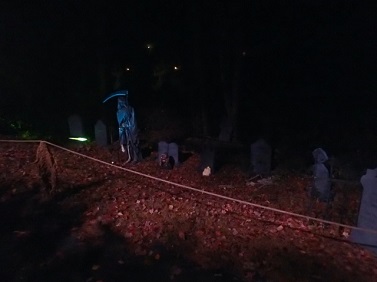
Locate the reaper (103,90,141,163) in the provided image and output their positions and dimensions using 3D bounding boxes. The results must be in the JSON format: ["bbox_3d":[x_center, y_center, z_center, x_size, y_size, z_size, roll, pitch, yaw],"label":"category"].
[{"bbox_3d":[-1.847,-0.392,7.500,0.850,1.950,0.620,3,7,25],"label":"reaper"}]

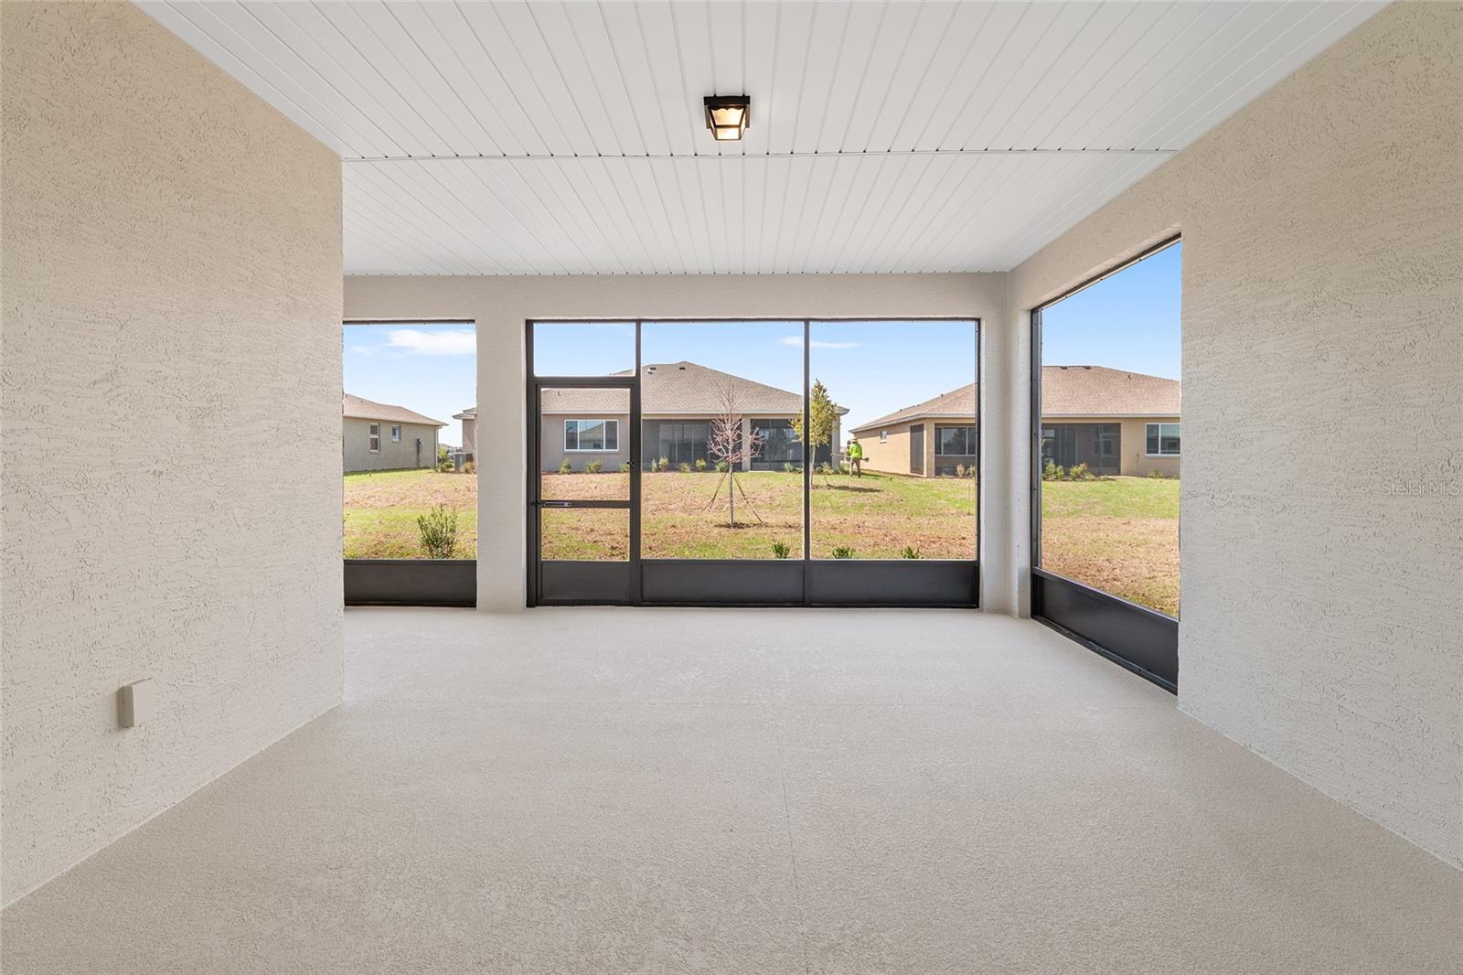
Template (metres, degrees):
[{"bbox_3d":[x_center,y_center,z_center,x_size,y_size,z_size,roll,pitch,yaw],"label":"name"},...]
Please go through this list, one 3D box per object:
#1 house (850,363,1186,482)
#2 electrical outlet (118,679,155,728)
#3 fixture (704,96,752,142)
[{"bbox_3d":[19.854,-4.159,37.600,21.800,6.600,17.600,0,2,0],"label":"house"},{"bbox_3d":[-2.066,0.750,2.116,0.050,0.135,0.077,0,2,1],"label":"electrical outlet"},{"bbox_3d":[-0.018,-1.721,2.868,0.207,0.113,0.205,0,2,1],"label":"fixture"}]

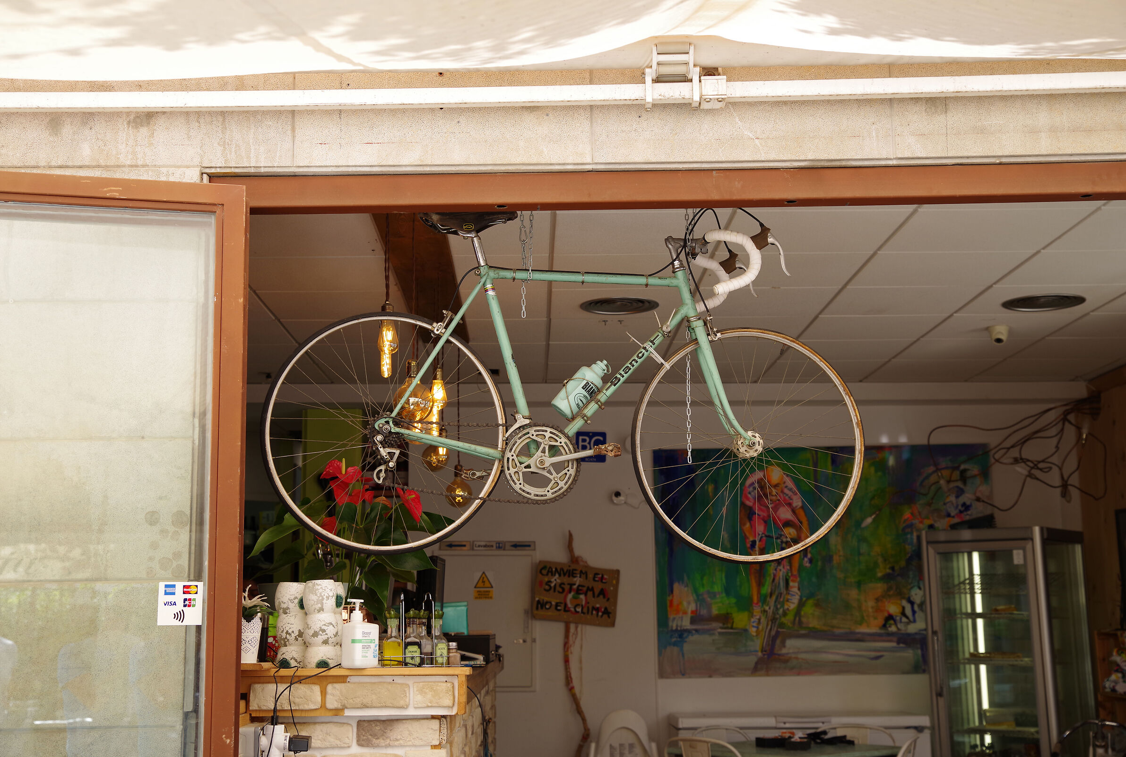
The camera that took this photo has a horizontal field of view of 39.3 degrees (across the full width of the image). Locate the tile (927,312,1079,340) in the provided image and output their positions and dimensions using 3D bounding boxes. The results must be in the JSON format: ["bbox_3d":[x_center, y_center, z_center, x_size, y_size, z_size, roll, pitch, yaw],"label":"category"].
[{"bbox_3d":[2.025,-0.248,7.298,0.595,0.020,0.595,-1,-9,-1],"label":"tile"}]

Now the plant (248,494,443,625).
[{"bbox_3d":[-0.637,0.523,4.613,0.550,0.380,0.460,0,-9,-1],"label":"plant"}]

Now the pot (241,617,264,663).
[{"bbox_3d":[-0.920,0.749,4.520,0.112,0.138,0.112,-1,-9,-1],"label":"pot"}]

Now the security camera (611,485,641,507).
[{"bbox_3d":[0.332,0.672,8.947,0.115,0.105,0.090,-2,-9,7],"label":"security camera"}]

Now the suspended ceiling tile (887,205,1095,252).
[{"bbox_3d":[1.464,-0.523,5.507,0.595,0.020,0.595,-1,-9,-1],"label":"suspended ceiling tile"}]

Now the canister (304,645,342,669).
[{"bbox_3d":[-0.611,0.718,4.007,0.092,0.085,0.092,0,-9,-1],"label":"canister"}]

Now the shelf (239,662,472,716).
[{"bbox_3d":[-0.515,0.782,3.974,0.582,0.114,0.250,0,-9,-1],"label":"shelf"}]

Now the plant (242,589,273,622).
[{"bbox_3d":[-0.891,0.651,4.520,0.125,0.100,0.110,-1,-9,-1],"label":"plant"}]

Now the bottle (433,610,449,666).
[{"bbox_3d":[-0.358,0.749,4.550,0.047,0.165,0.047,3,-10,-21],"label":"bottle"}]

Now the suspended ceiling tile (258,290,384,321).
[{"bbox_3d":[-0.953,-0.314,6.656,0.600,0.018,0.600,0,-9,-1],"label":"suspended ceiling tile"}]

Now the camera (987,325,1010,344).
[{"bbox_3d":[2.033,-0.196,7.341,0.102,0.080,0.104,-3,-9,16],"label":"camera"}]

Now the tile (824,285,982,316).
[{"bbox_3d":[1.438,-0.336,6.692,0.595,0.020,0.595,-1,-9,-1],"label":"tile"}]

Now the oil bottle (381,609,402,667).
[{"bbox_3d":[-0.432,0.660,3.989,0.049,0.148,0.049,0,-9,-1],"label":"oil bottle"}]

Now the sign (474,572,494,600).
[{"bbox_3d":[-0.448,1.172,8.895,0.110,0.158,0.003,-1,-9,-1],"label":"sign"}]

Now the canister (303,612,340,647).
[{"bbox_3d":[-0.615,0.639,4.019,0.090,0.089,0.090,0,-9,-1],"label":"canister"}]

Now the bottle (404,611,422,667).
[{"bbox_3d":[-0.378,0.655,3.961,0.047,0.146,0.047,0,-9,-1],"label":"bottle"}]

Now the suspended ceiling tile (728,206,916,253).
[{"bbox_3d":[0.864,-0.517,5.493,0.595,0.020,0.595,-1,-9,-1],"label":"suspended ceiling tile"}]

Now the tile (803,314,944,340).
[{"bbox_3d":[1.425,-0.243,7.285,0.595,0.020,0.595,-1,-9,-1],"label":"tile"}]

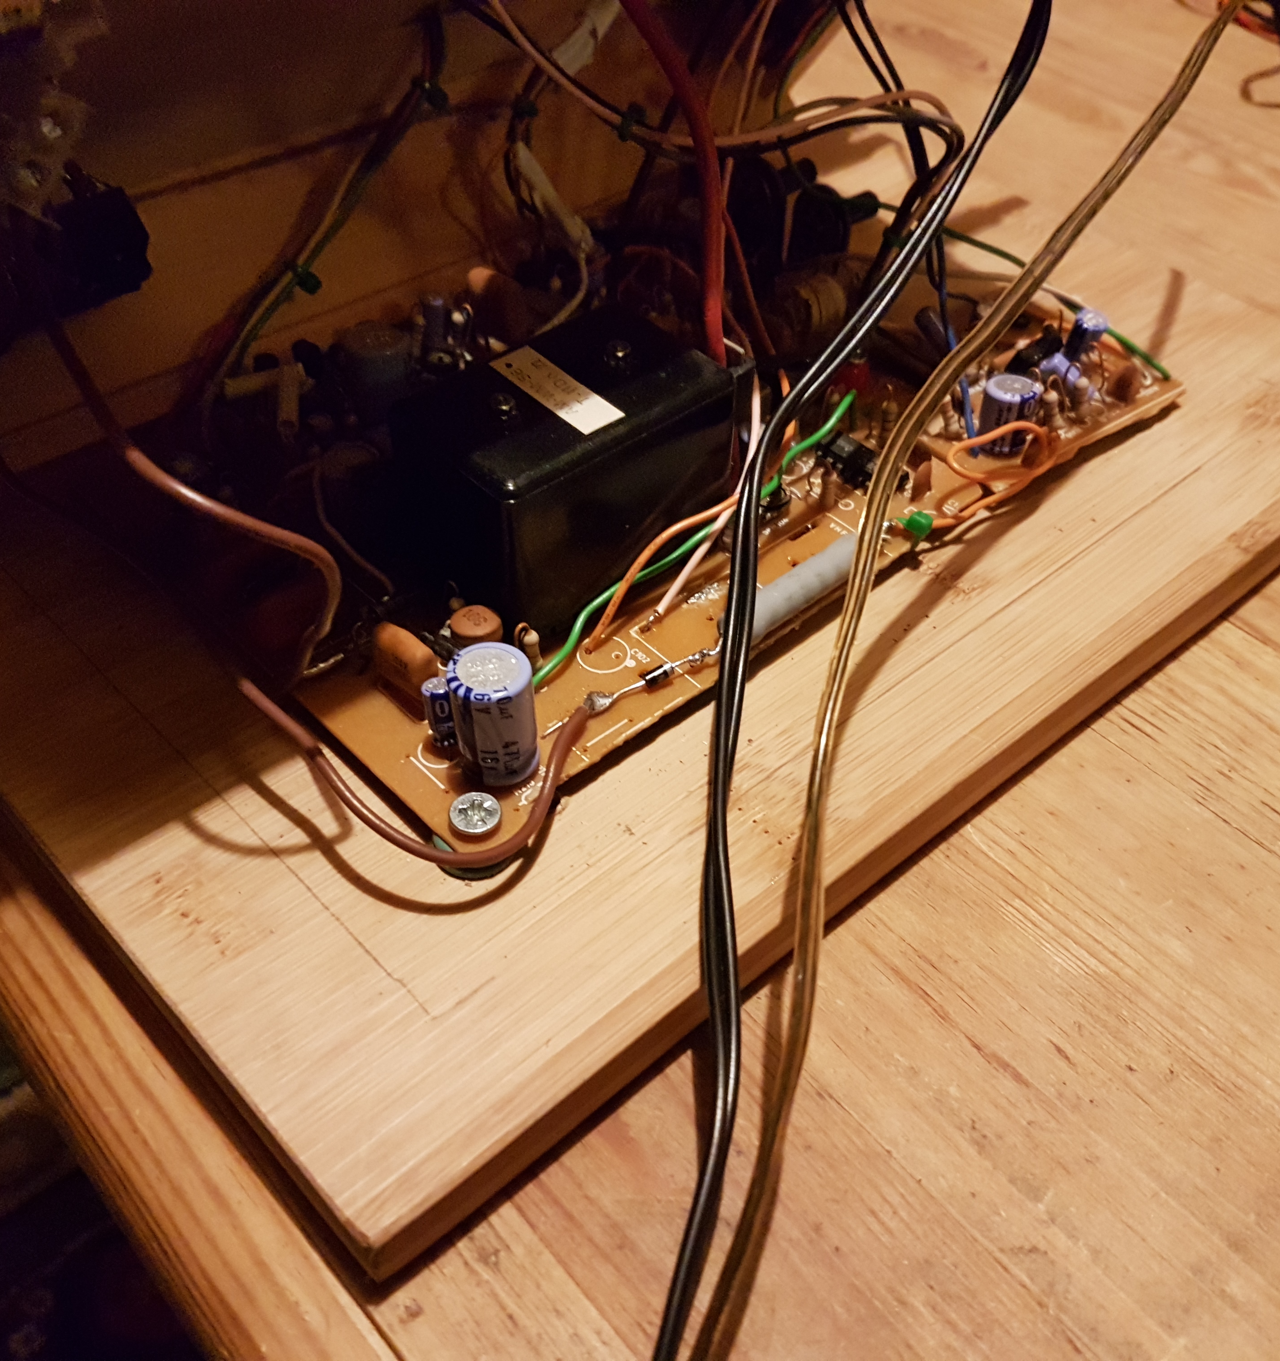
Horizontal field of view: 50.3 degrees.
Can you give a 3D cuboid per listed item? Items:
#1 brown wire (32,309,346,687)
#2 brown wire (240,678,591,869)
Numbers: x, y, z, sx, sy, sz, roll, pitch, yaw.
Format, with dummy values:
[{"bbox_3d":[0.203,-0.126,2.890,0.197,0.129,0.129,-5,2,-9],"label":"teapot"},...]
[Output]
[{"bbox_3d":[-0.062,-0.028,0.200,0.018,0.034,0.055,-32,58,-33],"label":"brown wire"},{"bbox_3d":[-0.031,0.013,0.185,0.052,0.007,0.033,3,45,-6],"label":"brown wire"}]

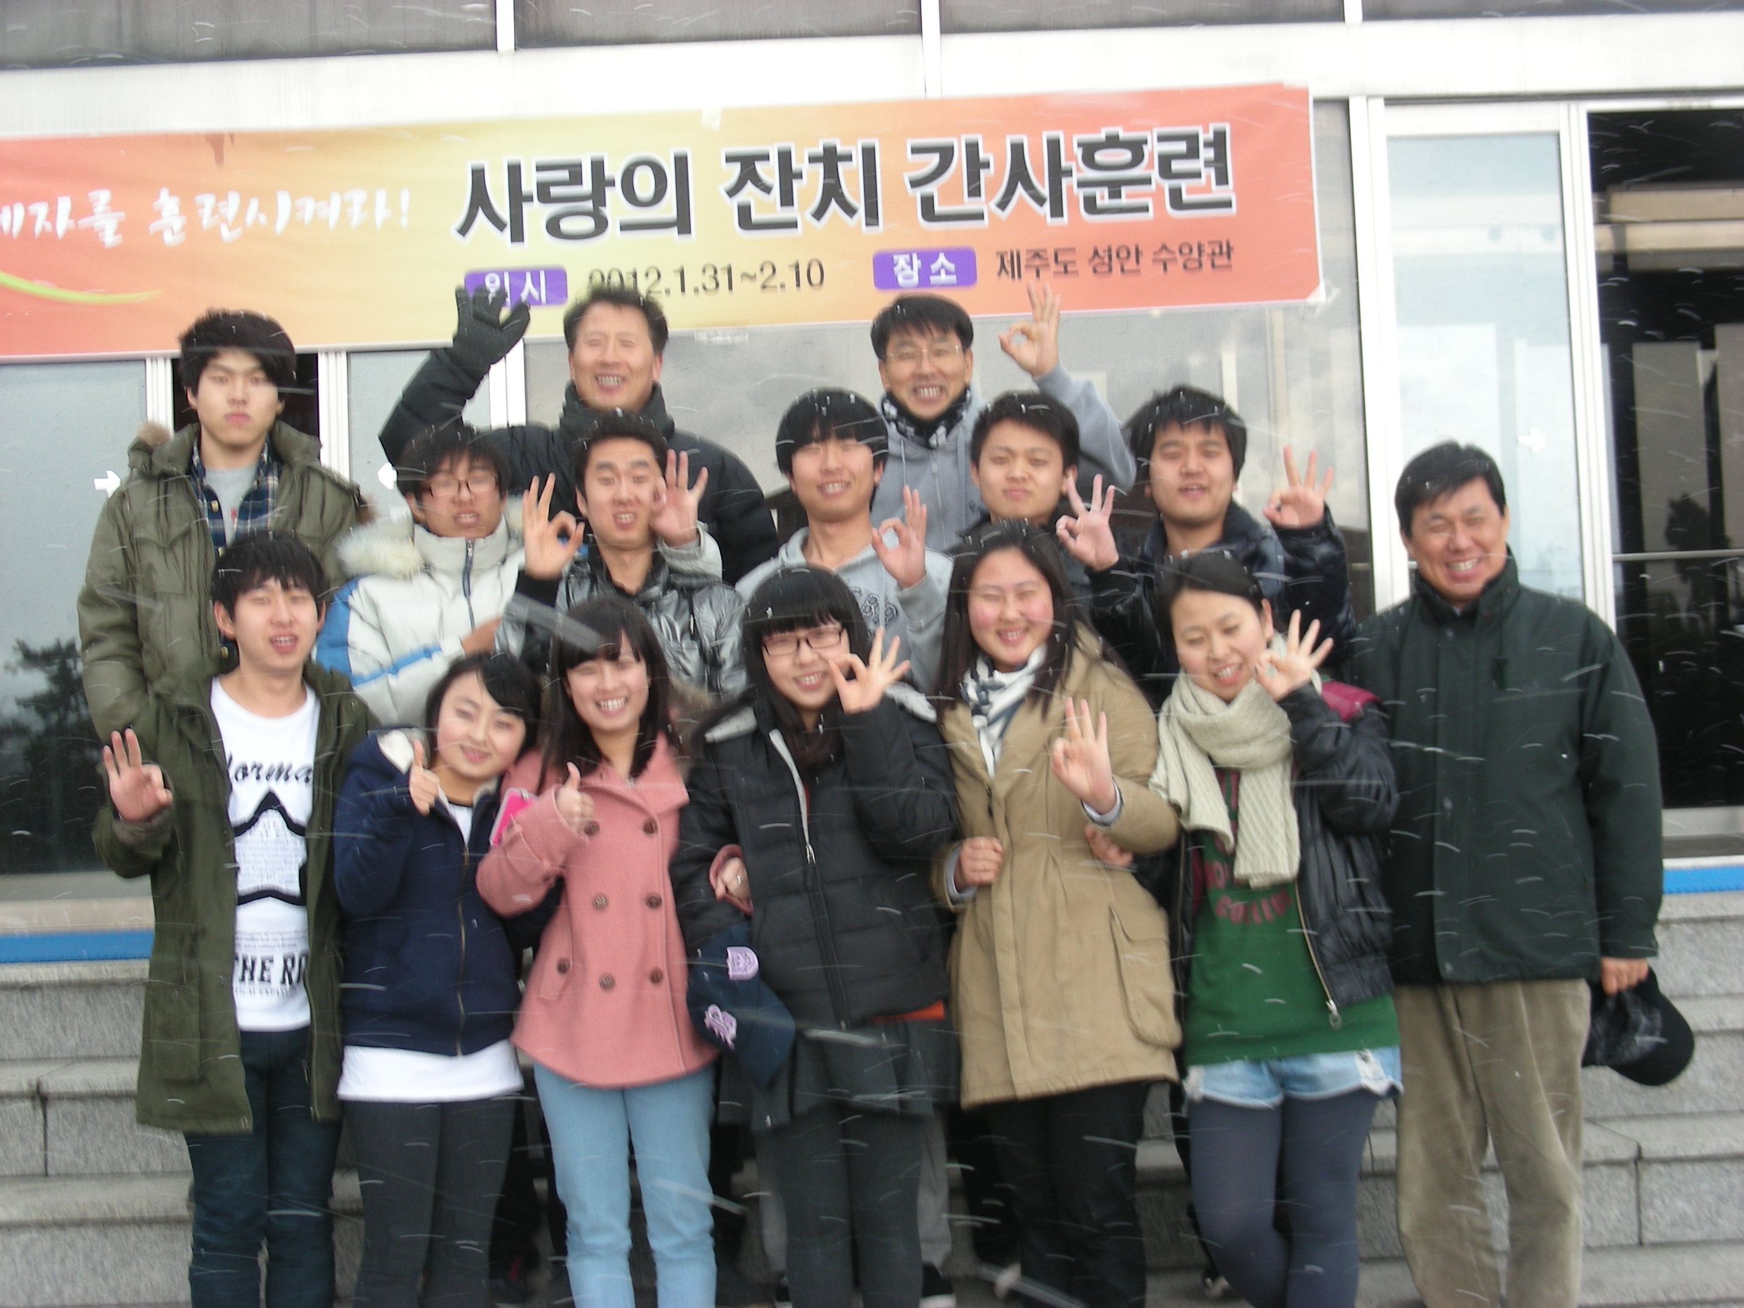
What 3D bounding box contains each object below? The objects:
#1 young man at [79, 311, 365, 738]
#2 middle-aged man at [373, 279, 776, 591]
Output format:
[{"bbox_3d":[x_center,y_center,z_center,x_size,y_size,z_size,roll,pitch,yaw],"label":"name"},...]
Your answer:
[{"bbox_3d":[-1.215,0.201,5.600,0.580,1.730,0.370,-2,-3,-7],"label":"young man"},{"bbox_3d":[-0.539,0.145,5.630,0.780,1.730,0.420,-2,-3,-4],"label":"middle-aged man"}]

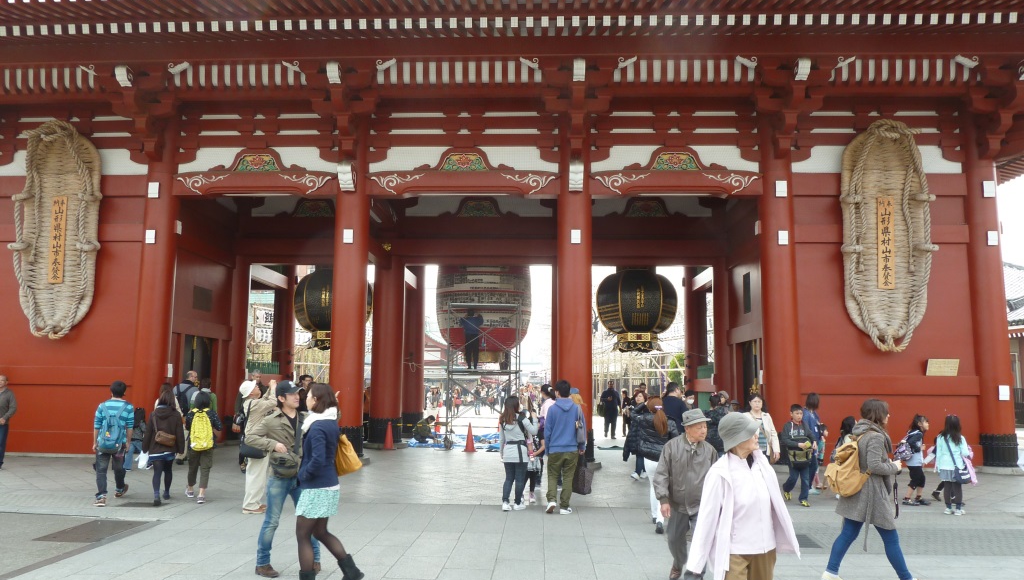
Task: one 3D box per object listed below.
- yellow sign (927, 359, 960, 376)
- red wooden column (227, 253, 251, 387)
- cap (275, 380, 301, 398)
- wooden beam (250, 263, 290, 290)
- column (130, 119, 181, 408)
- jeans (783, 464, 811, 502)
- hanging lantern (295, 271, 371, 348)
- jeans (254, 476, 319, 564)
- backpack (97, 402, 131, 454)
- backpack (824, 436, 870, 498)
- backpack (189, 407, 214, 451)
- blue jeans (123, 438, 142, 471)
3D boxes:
[{"bbox_3d":[8.424,1.518,14.450,0.595,0.355,0.050,0,13,2],"label":"yellow sign"},{"bbox_3d":[-7.350,1.417,19.380,0.747,5.151,0.747,0,-7,2],"label":"red wooden column"},{"bbox_3d":[-1.994,0.892,6.597,0.250,0.150,0.175,-5,-9,36],"label":"cap"},{"bbox_3d":[-7.207,-0.379,21.924,0.260,0.410,3.500,0,-7,2],"label":"wooden beam"},{"bbox_3d":[-7.416,-0.064,15.467,0.760,7.000,0.760,0,-7,2],"label":"column"},{"bbox_3d":[4.037,2.675,10.493,0.360,0.680,0.330,-2,-8,18],"label":"jeans"},{"bbox_3d":[-5.173,0.363,21.437,2.323,2.788,2.323,0,-7,2],"label":"hanging lantern"},{"bbox_3d":[-1.940,1.968,6.431,0.380,0.820,0.420,-7,-10,44],"label":"jeans"},{"bbox_3d":[-5.339,1.864,9.882,0.400,0.630,0.270,2,-7,-12],"label":"backpack"},{"bbox_3d":[2.768,1.456,6.100,0.250,0.460,0.330,10,-7,-9],"label":"backpack"},{"bbox_3d":[-4.294,1.946,10.255,0.356,0.599,0.230,1,-7,-1],"label":"backpack"},{"bbox_3d":[-6.859,2.988,13.432,0.360,0.571,0.360,-5,-10,39],"label":"blue jeans"}]

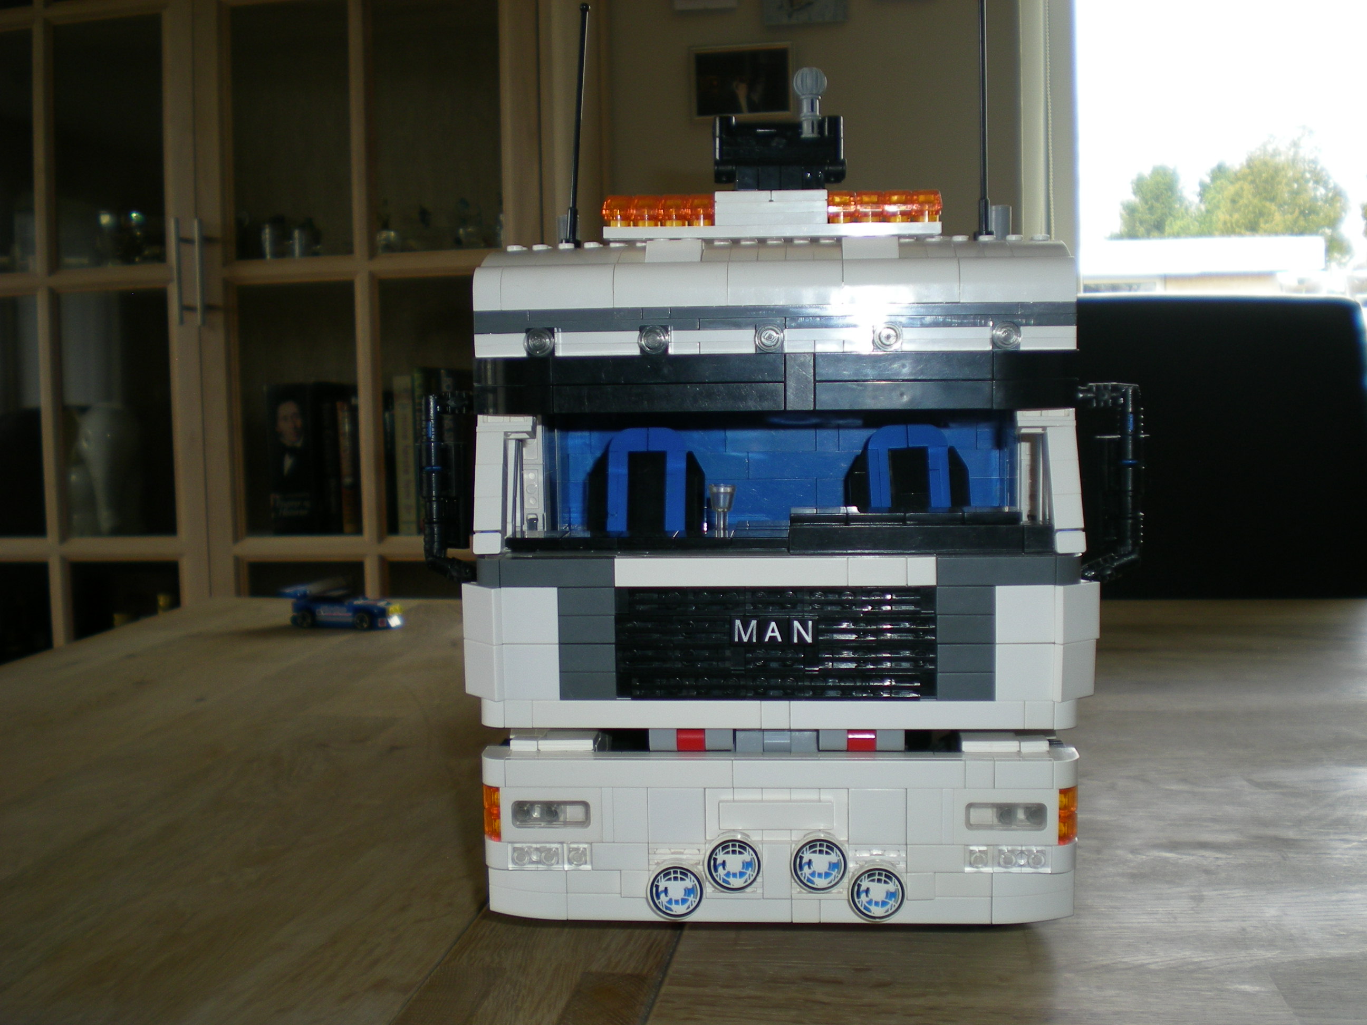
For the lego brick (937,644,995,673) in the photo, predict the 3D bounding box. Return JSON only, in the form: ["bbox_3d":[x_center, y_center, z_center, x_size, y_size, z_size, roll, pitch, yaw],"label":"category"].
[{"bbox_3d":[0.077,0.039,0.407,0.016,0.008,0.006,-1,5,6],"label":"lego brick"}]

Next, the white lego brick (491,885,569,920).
[{"bbox_3d":[-0.045,0.112,0.434,0.024,0.008,0.009,0,7,4],"label":"white lego brick"}]

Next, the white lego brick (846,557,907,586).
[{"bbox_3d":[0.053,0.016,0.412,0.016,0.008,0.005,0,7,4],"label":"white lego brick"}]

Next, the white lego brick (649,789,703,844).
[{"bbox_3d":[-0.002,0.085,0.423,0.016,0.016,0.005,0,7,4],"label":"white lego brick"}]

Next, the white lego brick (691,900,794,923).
[{"bbox_3d":[0.015,0.112,0.425,0.030,0.007,0.007,0,6,4],"label":"white lego brick"}]

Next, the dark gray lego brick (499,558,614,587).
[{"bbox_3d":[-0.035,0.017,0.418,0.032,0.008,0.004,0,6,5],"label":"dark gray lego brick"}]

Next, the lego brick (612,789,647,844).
[{"bbox_3d":[-0.014,0.084,0.422,0.010,0.016,0.008,-1,5,5],"label":"lego brick"}]

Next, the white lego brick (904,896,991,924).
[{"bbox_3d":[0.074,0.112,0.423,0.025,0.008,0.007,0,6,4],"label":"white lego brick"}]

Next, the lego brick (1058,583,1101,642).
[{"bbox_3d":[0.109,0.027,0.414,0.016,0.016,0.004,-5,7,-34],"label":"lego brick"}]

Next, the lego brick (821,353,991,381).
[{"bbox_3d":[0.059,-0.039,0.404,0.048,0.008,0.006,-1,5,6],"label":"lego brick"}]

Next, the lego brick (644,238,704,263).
[{"bbox_3d":[-0.002,-0.075,0.431,0.016,0.006,0.010,0,6,4],"label":"lego brick"}]

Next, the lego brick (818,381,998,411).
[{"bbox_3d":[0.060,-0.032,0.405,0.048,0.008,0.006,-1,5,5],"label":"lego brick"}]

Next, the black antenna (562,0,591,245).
[{"bbox_3d":[-0.033,-0.120,0.465,0.007,0.074,0.007,4,7,3],"label":"black antenna"}]

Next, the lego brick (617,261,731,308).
[{"bbox_3d":[-0.003,-0.065,0.428,0.032,0.013,0.016,0,6,5],"label":"lego brick"}]

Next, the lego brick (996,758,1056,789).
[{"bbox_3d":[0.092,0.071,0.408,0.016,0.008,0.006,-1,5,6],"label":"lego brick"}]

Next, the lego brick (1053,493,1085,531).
[{"bbox_3d":[0.105,0.001,0.412,0.008,0.010,0.008,0,-14,5],"label":"lego brick"}]

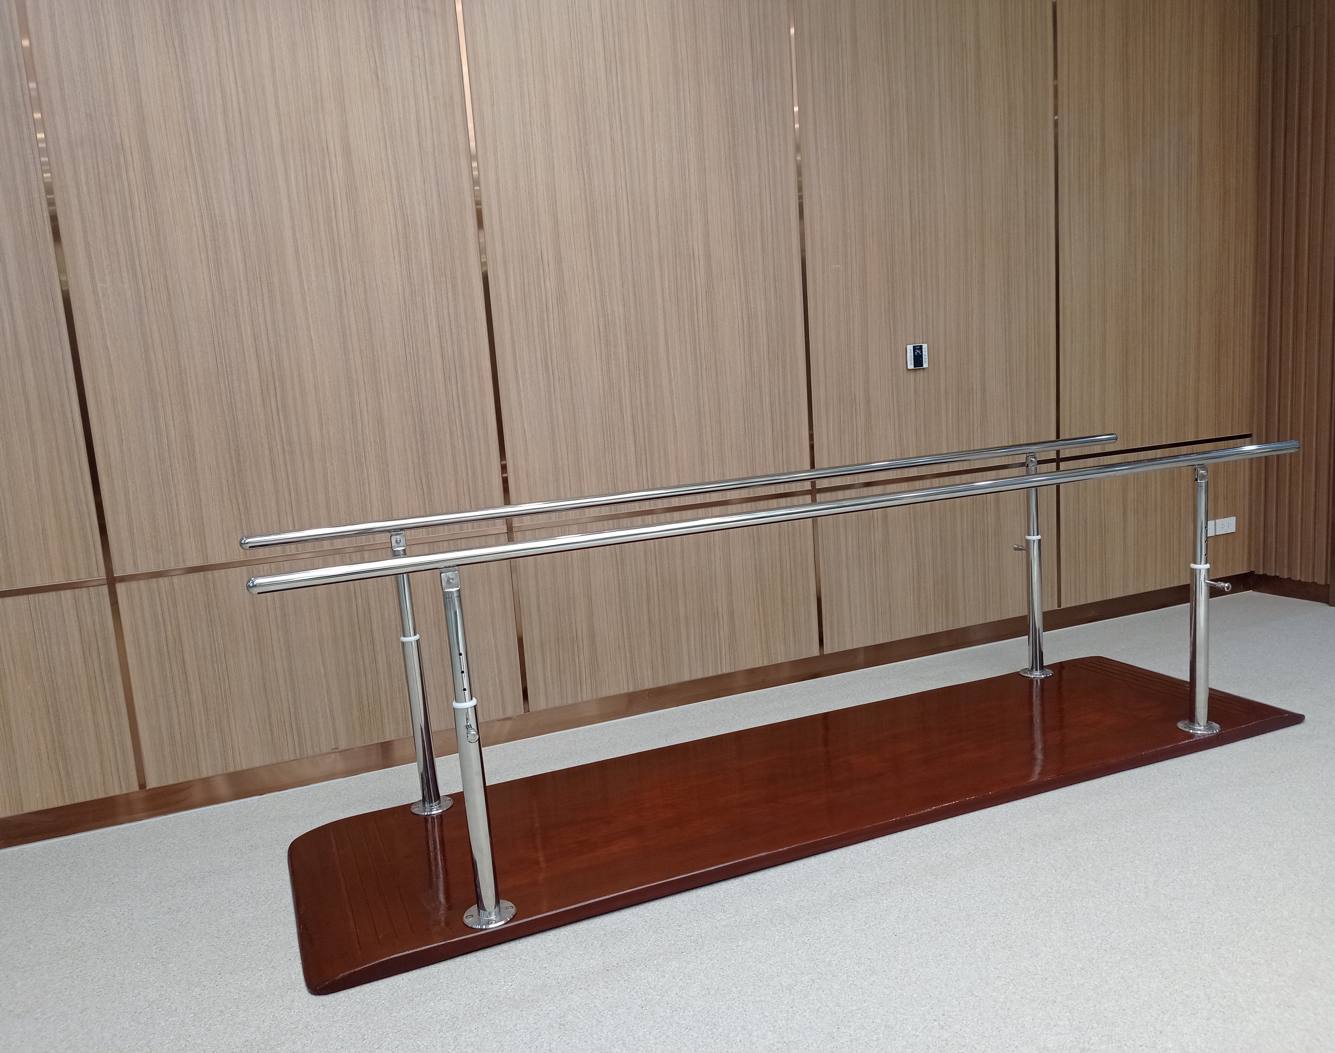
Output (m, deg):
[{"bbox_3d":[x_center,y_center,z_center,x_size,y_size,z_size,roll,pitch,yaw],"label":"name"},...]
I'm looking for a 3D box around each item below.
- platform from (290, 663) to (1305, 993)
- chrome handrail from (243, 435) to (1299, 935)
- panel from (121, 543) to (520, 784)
[{"bbox_3d":[0.466,0.722,3.336,3.000,0.049,0.833,-8,9,-24],"label":"platform"},{"bbox_3d":[0.419,0.291,3.276,3.019,0.827,0.821,-8,9,-23],"label":"chrome handrail"},{"bbox_3d":[-1.064,0.402,3.638,1.170,0.621,0.020,-8,9,-24],"label":"panel"}]

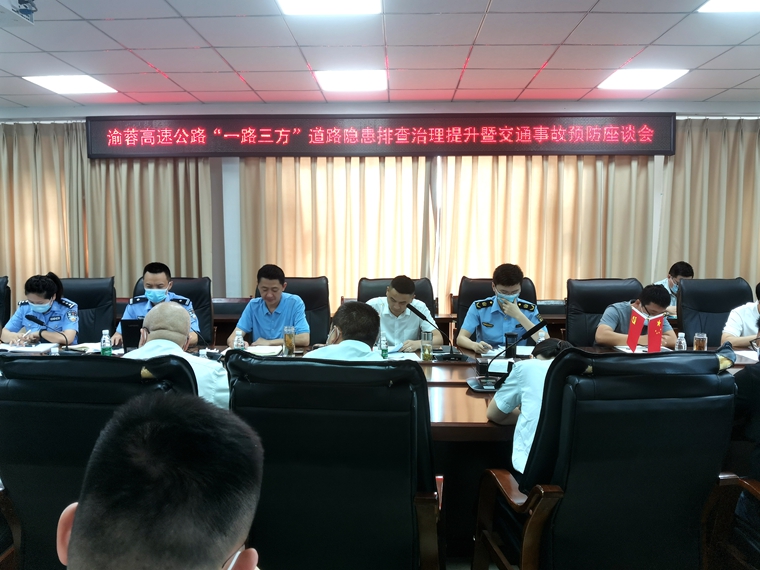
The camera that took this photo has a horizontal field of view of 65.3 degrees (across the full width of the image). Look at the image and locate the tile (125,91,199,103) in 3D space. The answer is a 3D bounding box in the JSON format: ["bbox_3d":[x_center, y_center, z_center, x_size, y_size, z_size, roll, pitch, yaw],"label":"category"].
[{"bbox_3d":[-2.034,-1.770,5.601,0.600,0.020,0.498,0,5,2],"label":"tile"}]

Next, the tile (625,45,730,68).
[{"bbox_3d":[2.149,-1.664,4.329,0.600,0.020,0.600,0,5,2],"label":"tile"}]

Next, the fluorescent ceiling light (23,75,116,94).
[{"bbox_3d":[-2.625,-1.729,5.072,0.600,0.040,0.600,0,5,2],"label":"fluorescent ceiling light"}]

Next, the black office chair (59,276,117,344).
[{"bbox_3d":[-2.290,0.515,4.218,0.670,1.106,0.700,0,5,2],"label":"black office chair"}]

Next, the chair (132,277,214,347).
[{"bbox_3d":[-1.567,0.547,4.305,0.640,1.140,0.720,0,4,2],"label":"chair"}]

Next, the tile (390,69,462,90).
[{"bbox_3d":[0.367,-1.722,4.950,0.600,0.018,0.600,0,5,2],"label":"tile"}]

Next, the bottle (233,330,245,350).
[{"bbox_3d":[-0.863,0.359,3.617,0.064,0.158,0.064,0,4,2],"label":"bottle"}]

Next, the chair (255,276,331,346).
[{"bbox_3d":[-0.639,0.552,4.120,0.650,1.160,0.700,0,4,2],"label":"chair"}]

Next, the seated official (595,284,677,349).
[{"bbox_3d":[1.657,0.568,3.920,0.550,1.160,0.680,0,4,2],"label":"seated official"}]

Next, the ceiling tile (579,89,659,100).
[{"bbox_3d":[2.207,-1.762,5.474,0.600,0.020,0.498,0,5,2],"label":"ceiling tile"}]

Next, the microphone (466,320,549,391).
[{"bbox_3d":[0.584,0.317,2.736,0.370,0.340,0.200,-1,4,-7],"label":"microphone"}]

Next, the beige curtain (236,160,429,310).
[{"bbox_3d":[-0.441,-0.323,5.880,1.930,2.560,0.150,0,4,2],"label":"beige curtain"}]

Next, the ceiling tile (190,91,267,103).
[{"bbox_3d":[-1.415,-1.760,5.519,0.600,0.025,0.480,0,4,2],"label":"ceiling tile"}]

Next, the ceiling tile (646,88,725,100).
[{"bbox_3d":[2.783,-1.748,5.386,0.600,0.025,0.480,0,4,2],"label":"ceiling tile"}]

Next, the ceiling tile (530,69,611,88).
[{"bbox_3d":[1.585,-1.723,4.945,0.600,0.020,0.600,0,5,2],"label":"ceiling tile"}]

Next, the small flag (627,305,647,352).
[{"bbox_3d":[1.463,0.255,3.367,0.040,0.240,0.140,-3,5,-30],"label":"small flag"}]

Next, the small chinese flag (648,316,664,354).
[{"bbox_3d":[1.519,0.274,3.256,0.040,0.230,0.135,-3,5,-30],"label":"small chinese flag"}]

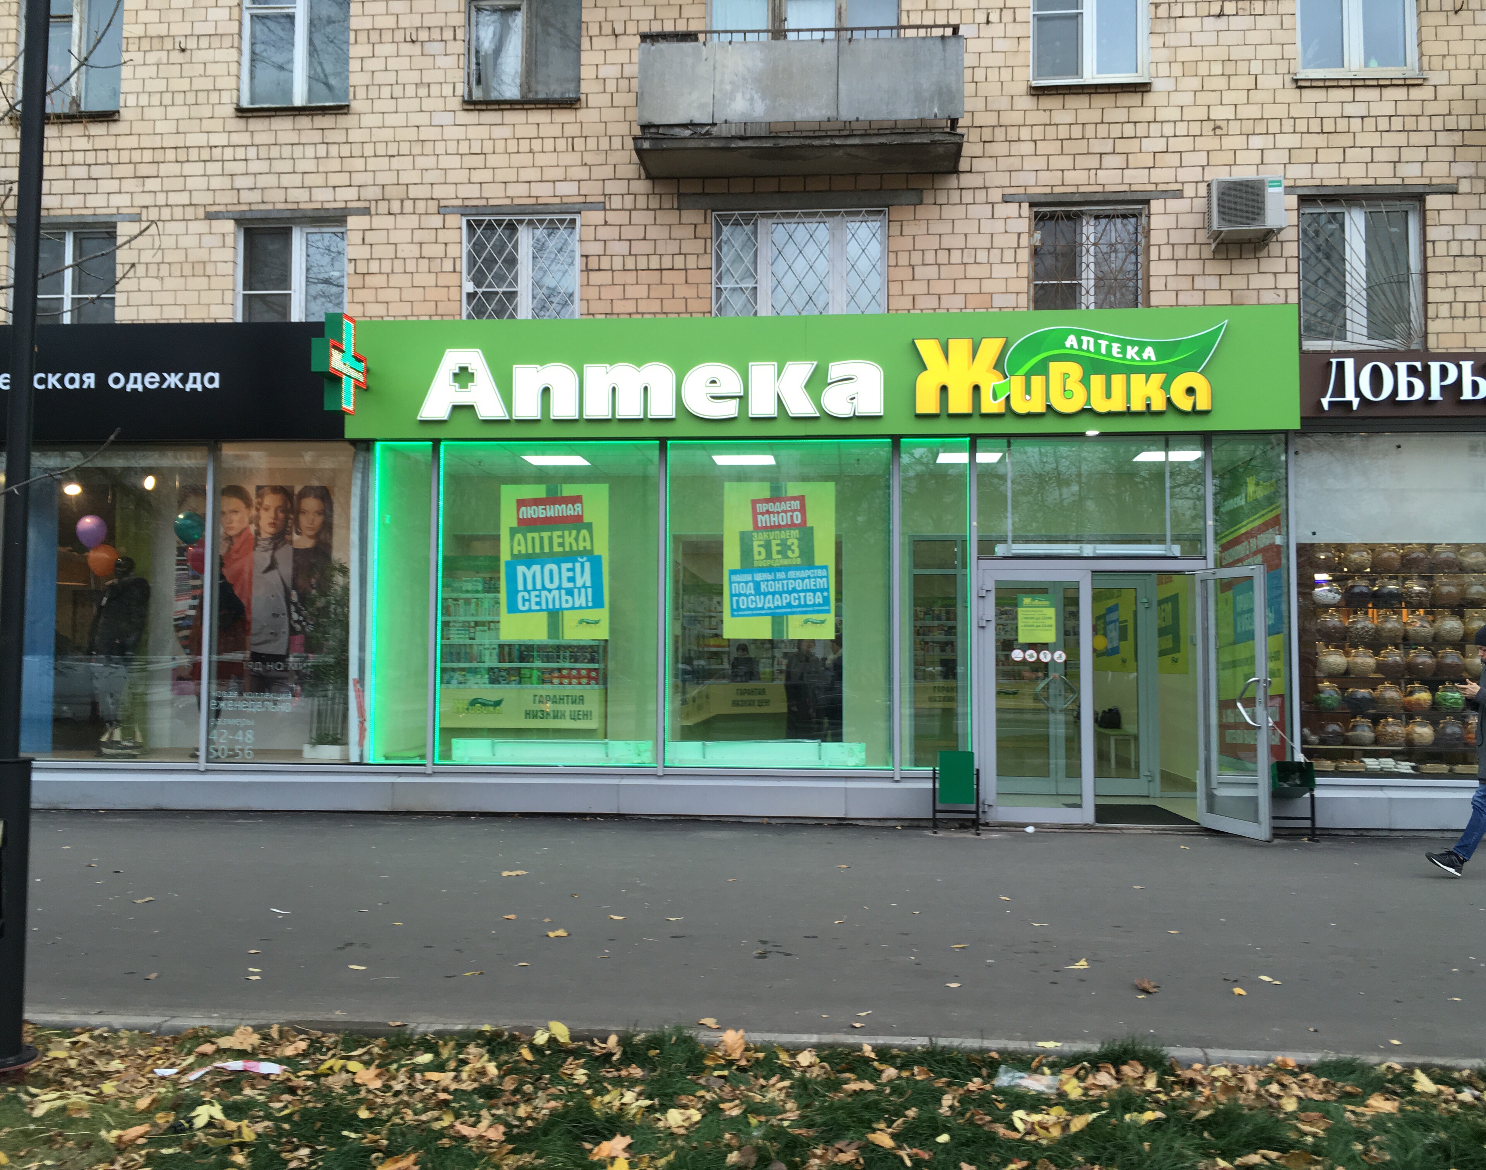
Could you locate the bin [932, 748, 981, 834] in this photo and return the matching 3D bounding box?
[{"bbox_3d":[1.744,1.689,10.688,0.385,0.693,0.280,0,-3,5],"label":"bin"}]

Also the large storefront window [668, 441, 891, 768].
[{"bbox_3d":[0.311,0.164,11.179,1.918,2.785,0.090,0,-3,5],"label":"large storefront window"}]

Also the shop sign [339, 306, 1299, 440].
[{"bbox_3d":[0.557,-1.768,11.117,8.019,1.028,0.260,0,-3,5],"label":"shop sign"}]

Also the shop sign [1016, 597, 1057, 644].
[{"bbox_3d":[2.464,0.291,10.956,0.327,0.409,0.010,0,-3,5],"label":"shop sign"}]

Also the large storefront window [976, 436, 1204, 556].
[{"bbox_3d":[2.912,-0.743,11.014,1.878,1.013,0.090,0,-3,5],"label":"large storefront window"}]

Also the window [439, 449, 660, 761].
[{"bbox_3d":[-1.700,0.164,11.349,1.961,2.790,0.090,0,-3,5],"label":"window"}]

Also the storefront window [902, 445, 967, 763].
[{"bbox_3d":[1.620,0.154,11.070,0.596,2.773,0.090,0,-3,5],"label":"storefront window"}]

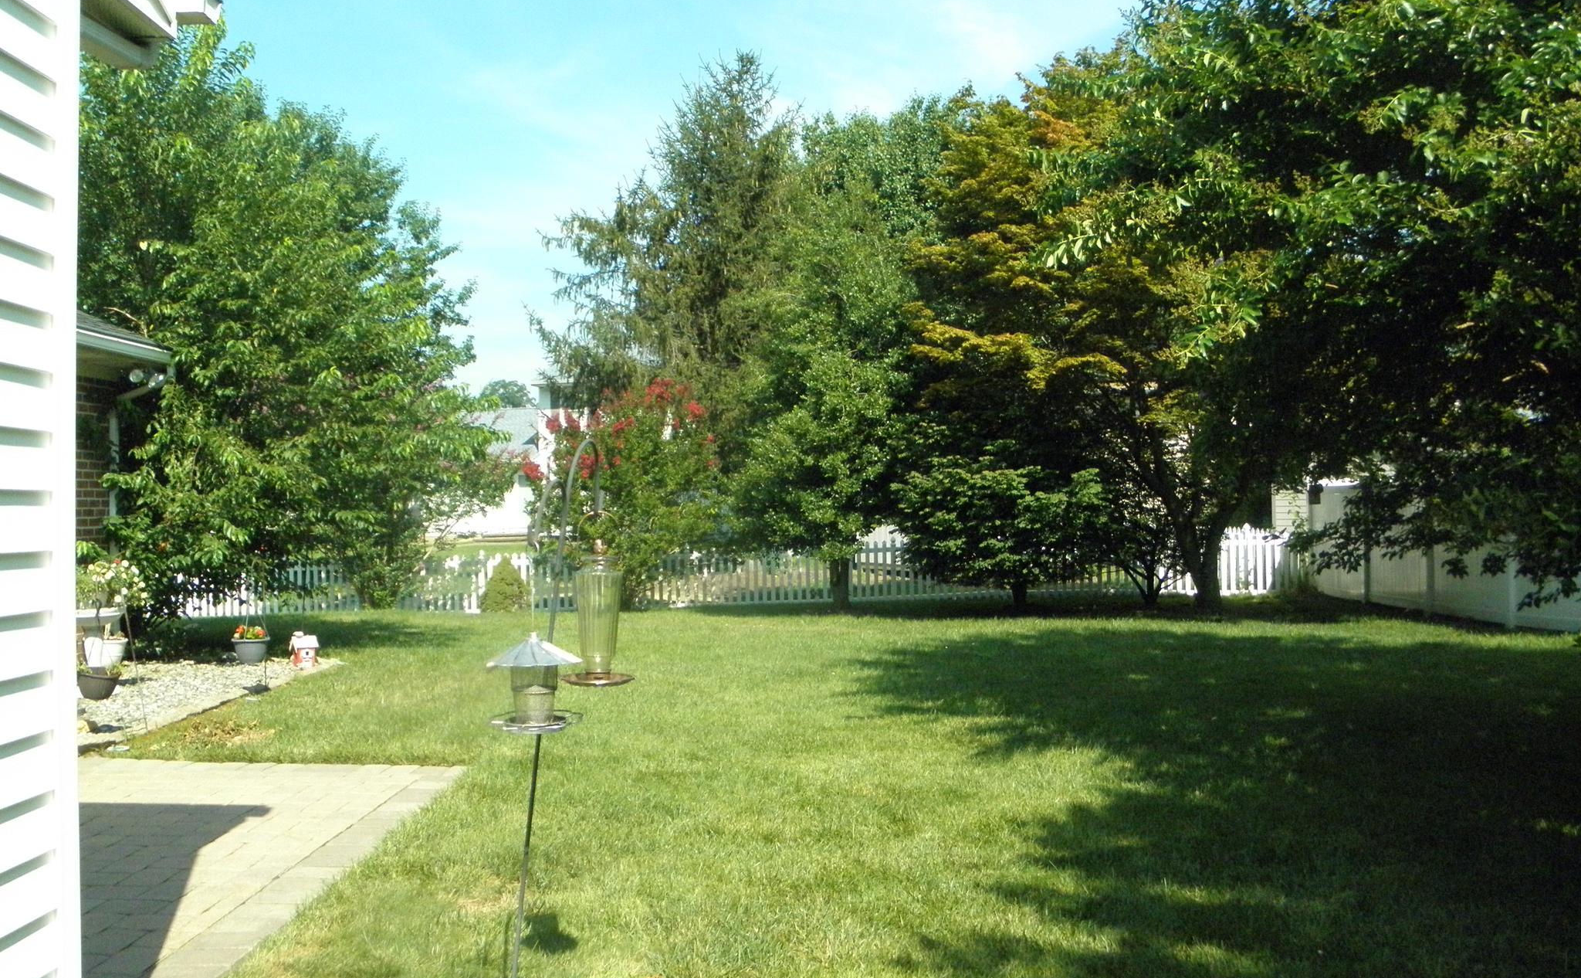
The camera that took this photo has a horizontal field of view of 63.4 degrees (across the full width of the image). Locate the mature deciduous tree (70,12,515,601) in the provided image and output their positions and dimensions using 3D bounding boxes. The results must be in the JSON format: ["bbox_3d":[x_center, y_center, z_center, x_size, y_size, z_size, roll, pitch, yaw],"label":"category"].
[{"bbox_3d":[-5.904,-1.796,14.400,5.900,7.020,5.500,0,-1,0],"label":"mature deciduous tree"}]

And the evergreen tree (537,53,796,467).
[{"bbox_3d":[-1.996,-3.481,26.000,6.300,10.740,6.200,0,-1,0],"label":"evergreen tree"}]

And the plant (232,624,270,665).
[{"bbox_3d":[-4.389,1.256,10.400,0.310,0.325,0.310,0,-1,0],"label":"plant"}]

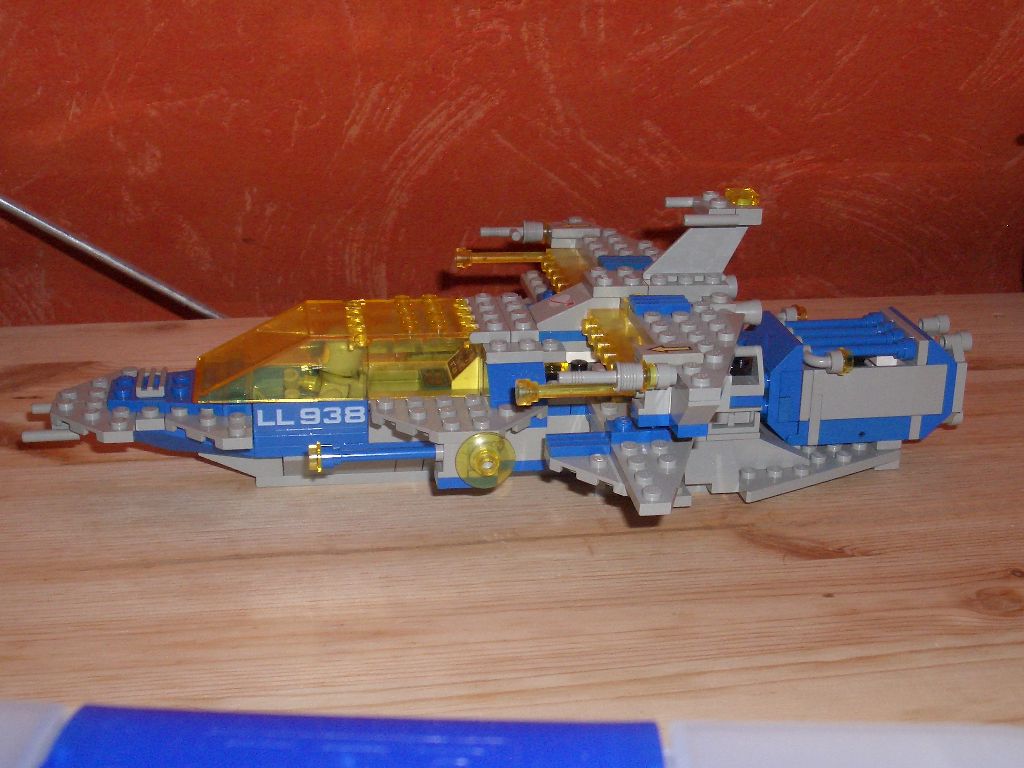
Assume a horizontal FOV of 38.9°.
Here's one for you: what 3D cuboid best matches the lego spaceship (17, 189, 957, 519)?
[{"bbox_3d":[0.001,-0.016,0.426,0.282,0.082,0.165,-2,22,-9],"label":"lego spaceship"}]

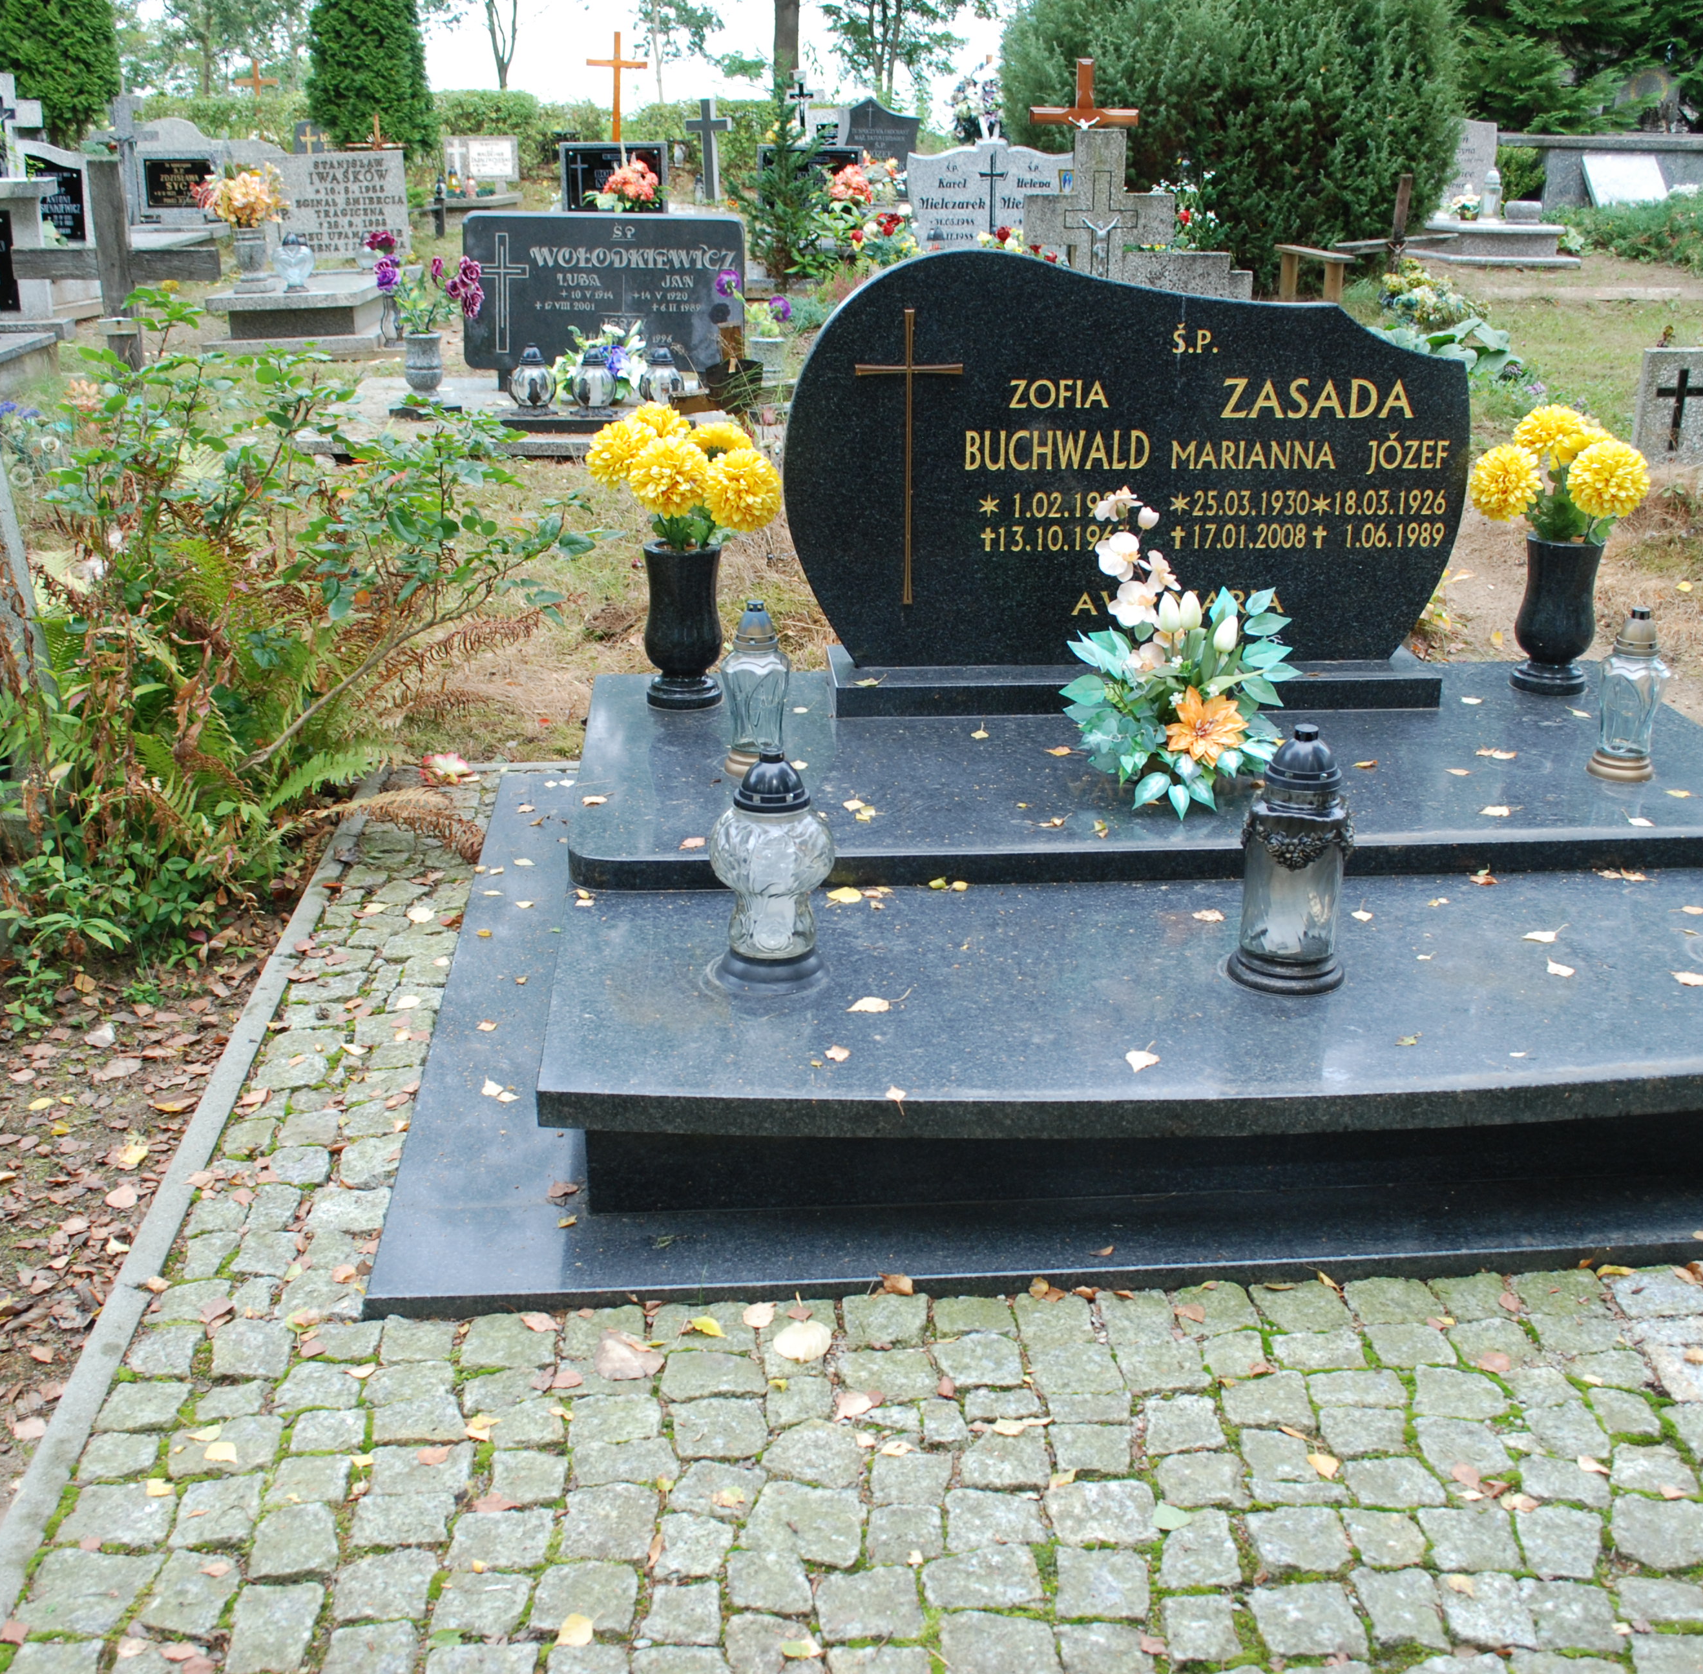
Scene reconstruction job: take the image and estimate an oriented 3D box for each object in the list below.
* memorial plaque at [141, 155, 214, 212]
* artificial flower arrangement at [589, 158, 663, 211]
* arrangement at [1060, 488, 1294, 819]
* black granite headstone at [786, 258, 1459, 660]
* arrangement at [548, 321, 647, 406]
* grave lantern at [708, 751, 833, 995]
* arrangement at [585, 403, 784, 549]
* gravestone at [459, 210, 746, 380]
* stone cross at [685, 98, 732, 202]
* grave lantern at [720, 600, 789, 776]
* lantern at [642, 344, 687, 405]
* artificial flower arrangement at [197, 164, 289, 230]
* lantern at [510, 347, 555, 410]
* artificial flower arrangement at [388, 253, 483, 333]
[{"bbox_3d":[-4.649,-4.520,13.000,0.460,0.310,0.030,-1,21,-5],"label":"memorial plaque"},{"bbox_3d":[-1.562,-4.516,13.000,0.500,0.360,0.380,-1,22,-5],"label":"artificial flower arrangement"},{"bbox_3d":[0.556,-0.323,3.209,0.400,0.500,0.340,-1,21,-5],"label":"arrangement"},{"bbox_3d":[0.597,-0.825,4.124,1.496,0.889,0.085,-1,22,-5],"label":"black granite headstone"},{"bbox_3d":[-1.060,-1.992,7.900,0.400,0.330,0.300,-1,21,-5],"label":"arrangement"},{"bbox_3d":[-0.107,0.040,2.558,0.168,0.313,0.168,-1,22,-4],"label":"grave lantern"},{"bbox_3d":[-0.357,-0.771,4.008,0.430,0.320,0.370,-1,22,-5],"label":"arrangement"},{"bbox_3d":[-1.112,-2.414,8.350,1.260,0.710,0.100,1,22,2],"label":"gravestone"},{"bbox_3d":[-1.215,-5.849,16.000,0.380,0.880,0.120,6,22,14],"label":"stone cross"},{"bbox_3d":[-0.172,-0.264,3.321,0.120,0.295,0.120,-1,21,-5],"label":"grave lantern"},{"bbox_3d":[-0.760,-1.843,7.559,0.185,0.260,0.185,-1,22,-4],"label":"lantern"},{"bbox_3d":[-3.344,-3.514,10.300,0.460,0.350,0.380,-1,22,-5],"label":"artificial flower arrangement"},{"bbox_3d":[-1.280,-1.840,7.537,0.185,0.260,0.185,-1,22,-4],"label":"lantern"},{"bbox_3d":[-1.831,-2.400,8.300,0.410,0.350,0.320,-1,22,-5],"label":"artificial flower arrangement"}]

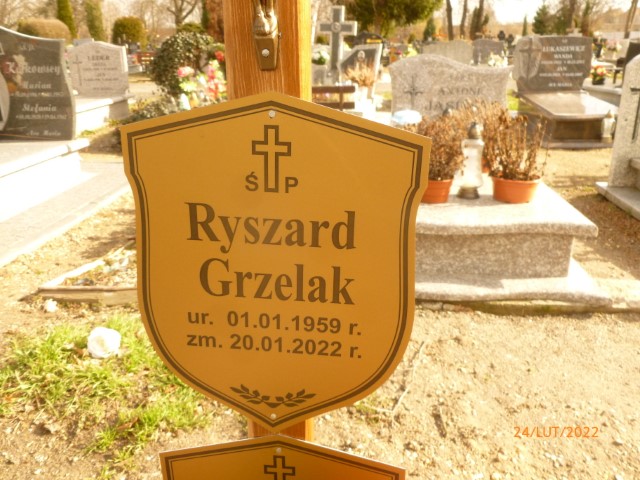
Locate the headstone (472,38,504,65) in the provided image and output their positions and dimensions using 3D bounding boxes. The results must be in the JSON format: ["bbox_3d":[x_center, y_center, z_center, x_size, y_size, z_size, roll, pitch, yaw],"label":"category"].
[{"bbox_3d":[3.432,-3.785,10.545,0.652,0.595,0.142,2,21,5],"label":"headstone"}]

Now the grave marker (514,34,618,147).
[{"bbox_3d":[3.034,-1.891,6.330,0.998,1.165,1.935,2,21,6],"label":"grave marker"}]

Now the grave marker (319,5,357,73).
[{"bbox_3d":[0.251,-2.754,7.232,0.550,0.926,0.142,3,22,9],"label":"grave marker"}]

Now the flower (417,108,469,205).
[{"bbox_3d":[0.623,-0.452,2.745,0.326,0.460,0.326,2,21,5],"label":"flower"}]

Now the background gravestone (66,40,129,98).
[{"bbox_3d":[-3.067,-2.354,7.169,0.784,0.738,0.142,2,21,5],"label":"background gravestone"}]

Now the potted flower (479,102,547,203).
[{"bbox_3d":[1.014,-0.466,2.740,0.346,0.490,0.346,2,21,5],"label":"potted flower"}]

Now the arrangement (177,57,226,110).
[{"bbox_3d":[-1.398,-1.857,6.161,0.540,0.617,0.428,2,21,5],"label":"arrangement"}]

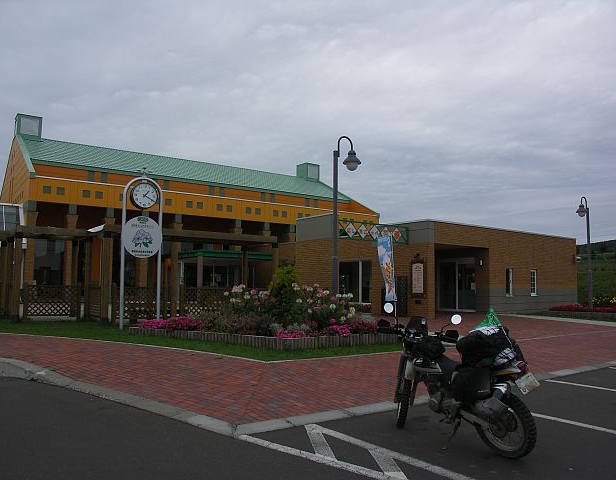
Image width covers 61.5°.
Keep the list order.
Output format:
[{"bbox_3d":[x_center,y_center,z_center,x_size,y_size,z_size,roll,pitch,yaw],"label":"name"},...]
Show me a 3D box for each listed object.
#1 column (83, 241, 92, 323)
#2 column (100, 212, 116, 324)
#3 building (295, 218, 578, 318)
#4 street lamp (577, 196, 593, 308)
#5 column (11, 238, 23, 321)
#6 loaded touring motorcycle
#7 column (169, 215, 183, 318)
[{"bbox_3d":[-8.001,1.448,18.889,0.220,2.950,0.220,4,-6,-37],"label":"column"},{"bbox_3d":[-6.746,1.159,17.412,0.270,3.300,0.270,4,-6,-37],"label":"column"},{"bbox_3d":[6.306,1.612,25.870,16.900,4.000,6.200,4,-6,-37],"label":"building"},{"bbox_3d":[13.326,0.714,24.981,0.920,5.600,0.530,3,-5,-25],"label":"street lamp"},{"bbox_3d":[-10.266,1.361,18.332,0.240,3.000,0.240,4,-6,-37],"label":"column"},{"bbox_3d":[1.500,1.401,5.378,0.820,1.380,2.030,4,-6,-40],"label":"loaded touring motorcycle"},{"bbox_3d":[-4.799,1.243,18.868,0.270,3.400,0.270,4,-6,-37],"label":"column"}]

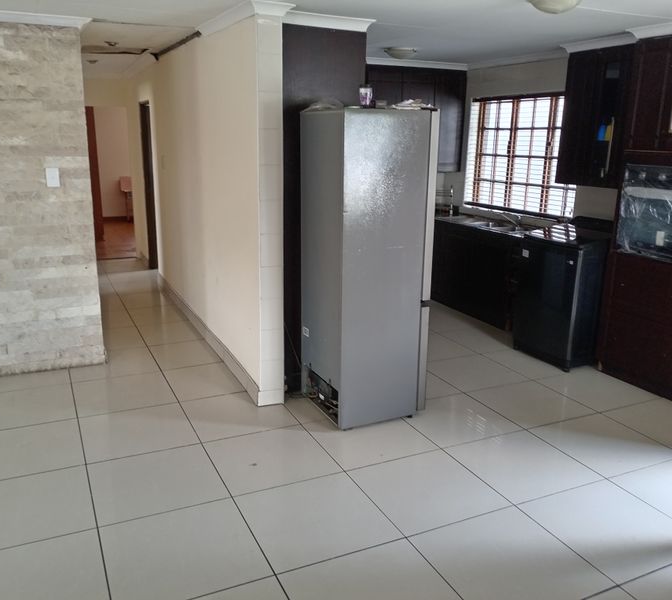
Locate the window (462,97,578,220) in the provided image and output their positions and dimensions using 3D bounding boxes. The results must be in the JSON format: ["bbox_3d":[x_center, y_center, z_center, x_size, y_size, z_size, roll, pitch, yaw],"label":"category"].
[{"bbox_3d":[1.743,-1.382,5.962,0.100,1.120,1.550,-6,16,-25],"label":"window"}]

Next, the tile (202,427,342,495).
[{"bbox_3d":[-0.349,0.847,3.351,0.597,0.012,0.597,-6,16,-25],"label":"tile"}]

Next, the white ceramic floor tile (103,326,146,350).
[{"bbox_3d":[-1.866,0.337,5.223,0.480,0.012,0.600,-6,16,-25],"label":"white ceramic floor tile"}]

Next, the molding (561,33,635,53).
[{"bbox_3d":[1.898,-1.874,4.572,0.065,0.065,0.684,-6,16,-25],"label":"molding"}]

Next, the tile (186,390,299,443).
[{"bbox_3d":[-0.605,0.706,3.870,0.597,0.012,0.597,-6,16,-25],"label":"tile"}]

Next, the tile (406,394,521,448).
[{"bbox_3d":[0.729,0.736,3.863,0.600,0.010,0.600,-6,16,-25],"label":"tile"}]

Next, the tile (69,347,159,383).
[{"bbox_3d":[-1.664,0.482,4.674,0.600,0.012,0.600,-6,16,-25],"label":"tile"}]

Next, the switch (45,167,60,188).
[{"bbox_3d":[-1.915,-0.827,4.226,0.077,0.127,0.014,-6,16,-25],"label":"switch"}]

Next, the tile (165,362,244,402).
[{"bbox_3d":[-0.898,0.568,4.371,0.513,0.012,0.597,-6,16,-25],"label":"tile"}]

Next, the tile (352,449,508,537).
[{"bbox_3d":[0.447,0.933,3.080,0.600,0.012,0.600,-6,16,-25],"label":"tile"}]

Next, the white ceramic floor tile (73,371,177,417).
[{"bbox_3d":[-1.402,0.619,4.136,0.597,0.012,0.597,-6,16,-25],"label":"white ceramic floor tile"}]

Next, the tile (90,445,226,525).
[{"bbox_3d":[-0.896,0.902,3.106,0.600,0.010,0.600,-6,16,-25],"label":"tile"}]

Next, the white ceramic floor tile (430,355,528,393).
[{"bbox_3d":[1.020,0.544,4.627,0.597,0.012,0.597,-6,16,-25],"label":"white ceramic floor tile"}]

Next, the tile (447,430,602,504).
[{"bbox_3d":[0.990,0.880,3.337,0.597,0.012,0.597,-6,16,-25],"label":"tile"}]

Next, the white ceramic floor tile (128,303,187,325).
[{"bbox_3d":[-1.687,0.153,5.949,0.486,0.012,0.600,-6,16,-25],"label":"white ceramic floor tile"}]

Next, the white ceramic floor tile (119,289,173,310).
[{"bbox_3d":[-1.954,0.016,6.473,0.462,0.010,0.600,-6,16,-25],"label":"white ceramic floor tile"}]

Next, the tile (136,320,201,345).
[{"bbox_3d":[-1.430,0.293,5.426,0.486,0.012,0.600,-6,16,-25],"label":"tile"}]

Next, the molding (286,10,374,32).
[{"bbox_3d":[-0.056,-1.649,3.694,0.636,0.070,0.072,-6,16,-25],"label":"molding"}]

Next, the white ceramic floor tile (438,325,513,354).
[{"bbox_3d":[1.303,0.350,5.408,0.600,0.010,0.600,-6,16,-25],"label":"white ceramic floor tile"}]

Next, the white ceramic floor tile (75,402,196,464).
[{"bbox_3d":[-1.154,0.758,3.629,0.600,0.010,0.600,-6,16,-25],"label":"white ceramic floor tile"}]

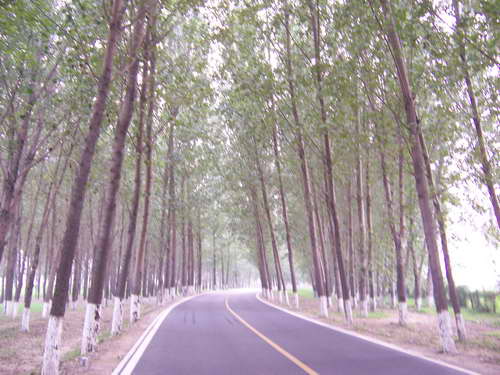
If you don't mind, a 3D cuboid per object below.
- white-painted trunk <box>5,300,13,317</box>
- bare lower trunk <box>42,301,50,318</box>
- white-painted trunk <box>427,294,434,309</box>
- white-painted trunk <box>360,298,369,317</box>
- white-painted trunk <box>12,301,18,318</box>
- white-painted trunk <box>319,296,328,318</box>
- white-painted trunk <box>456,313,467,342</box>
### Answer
[{"bbox_3d":[-13.093,6.565,25.927,0.313,0.822,0.313,5,-12,-26],"label":"white-painted trunk"},{"bbox_3d":[-10.475,6.272,24.501,0.270,0.843,0.270,5,-12,-22],"label":"bare lower trunk"},{"bbox_3d":[12.308,7.781,32.417,0.371,0.915,0.371,-4,-12,20],"label":"white-painted trunk"},{"bbox_3d":[6.066,6.371,25.236,0.330,0.894,0.330,0,-11,0],"label":"white-painted trunk"},{"bbox_3d":[-11.910,6.222,24.296,0.258,0.862,0.258,5,-12,-25],"label":"white-painted trunk"},{"bbox_3d":[3.662,5.835,23.376,0.282,1.024,0.282,-2,-11,8],"label":"white-painted trunk"},{"bbox_3d":[6.496,4.286,14.656,0.191,0.840,0.191,0,-11,0],"label":"white-painted trunk"}]

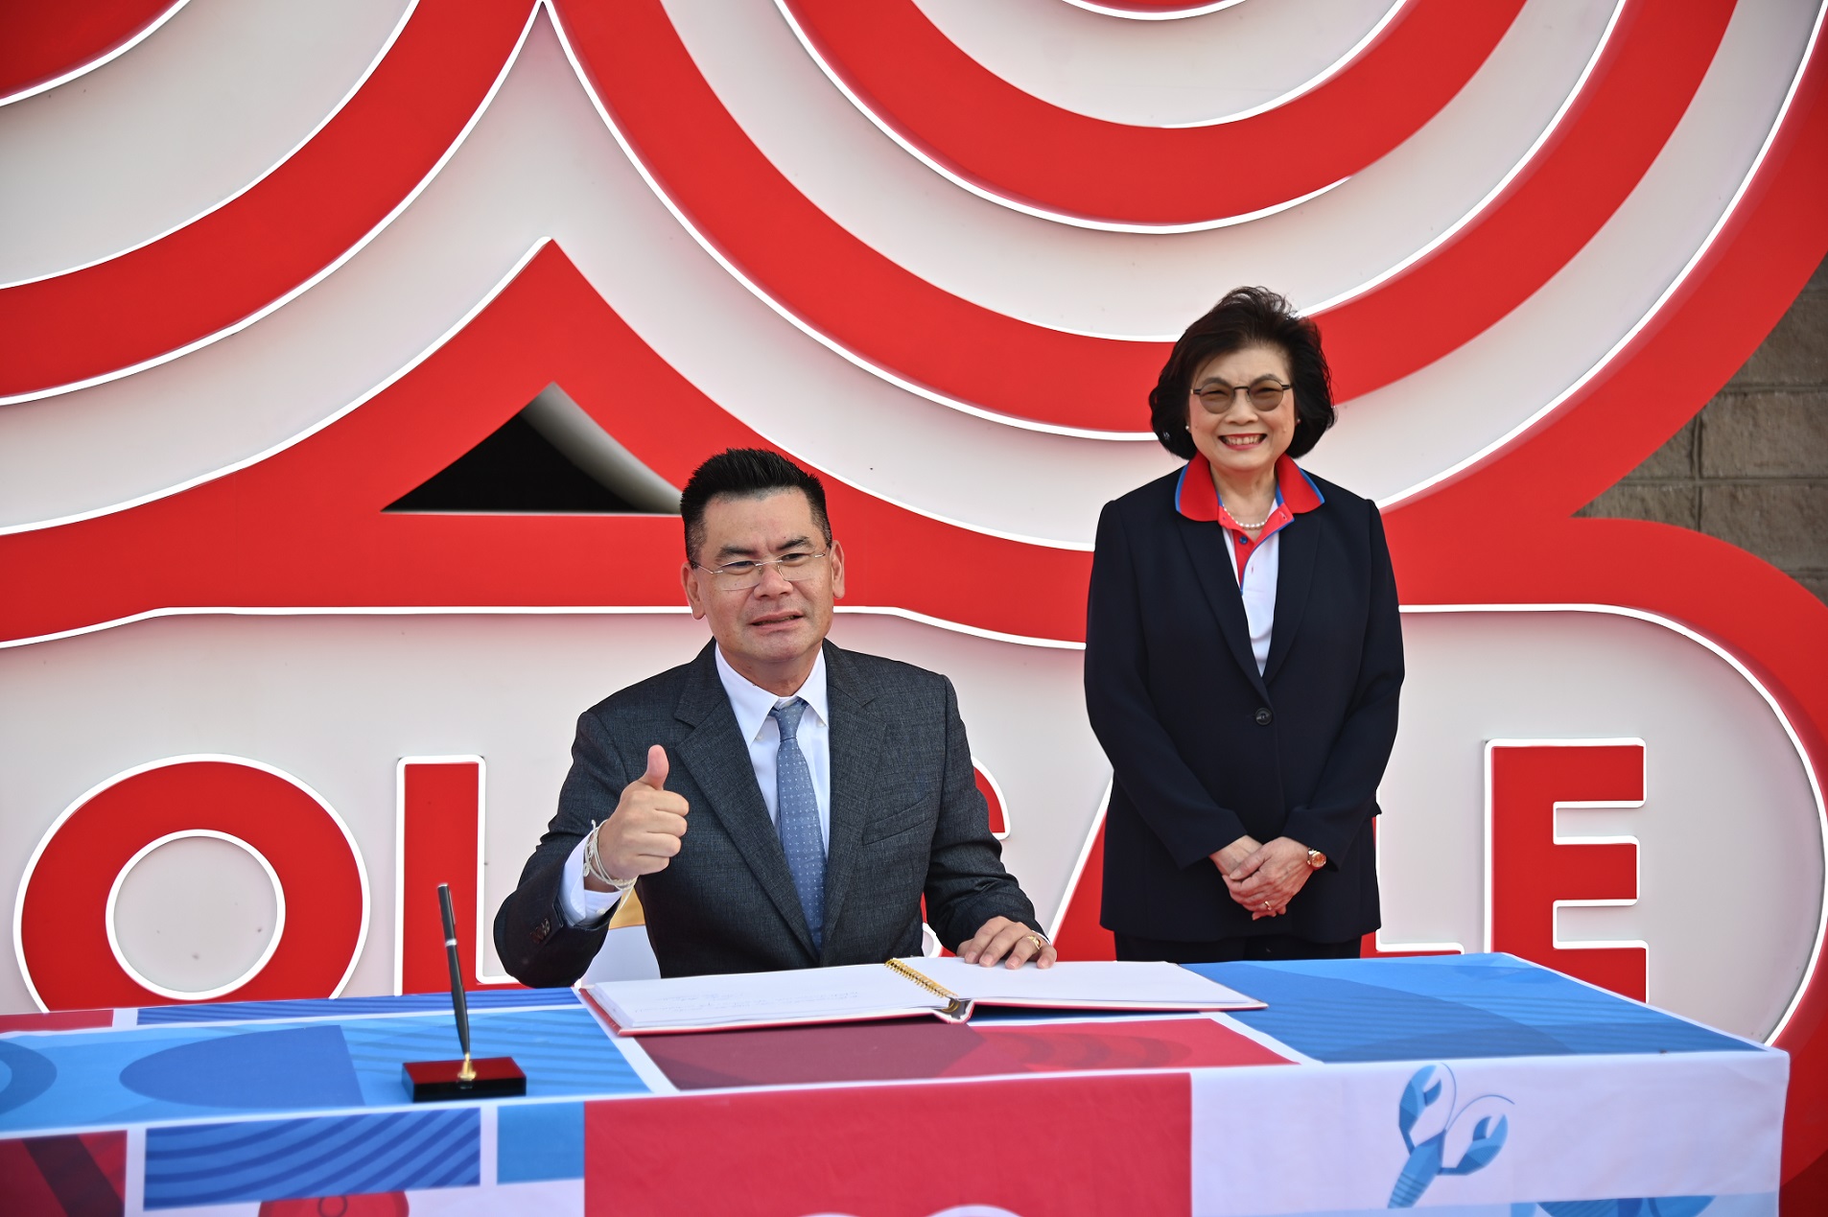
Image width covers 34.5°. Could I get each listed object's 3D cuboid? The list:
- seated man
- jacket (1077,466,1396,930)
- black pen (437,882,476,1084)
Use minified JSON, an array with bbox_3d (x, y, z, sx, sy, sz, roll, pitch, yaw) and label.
[{"bbox_3d":[-0.165,0.490,3.250,0.600,1.350,0.740,0,2,-12],"label":"seated man"},{"bbox_3d":[0.444,0.128,3.970,0.425,0.640,0.280,0,2,1],"label":"jacket"},{"bbox_3d":[-0.406,0.329,2.607,0.012,0.172,0.011,-7,2,17],"label":"black pen"}]

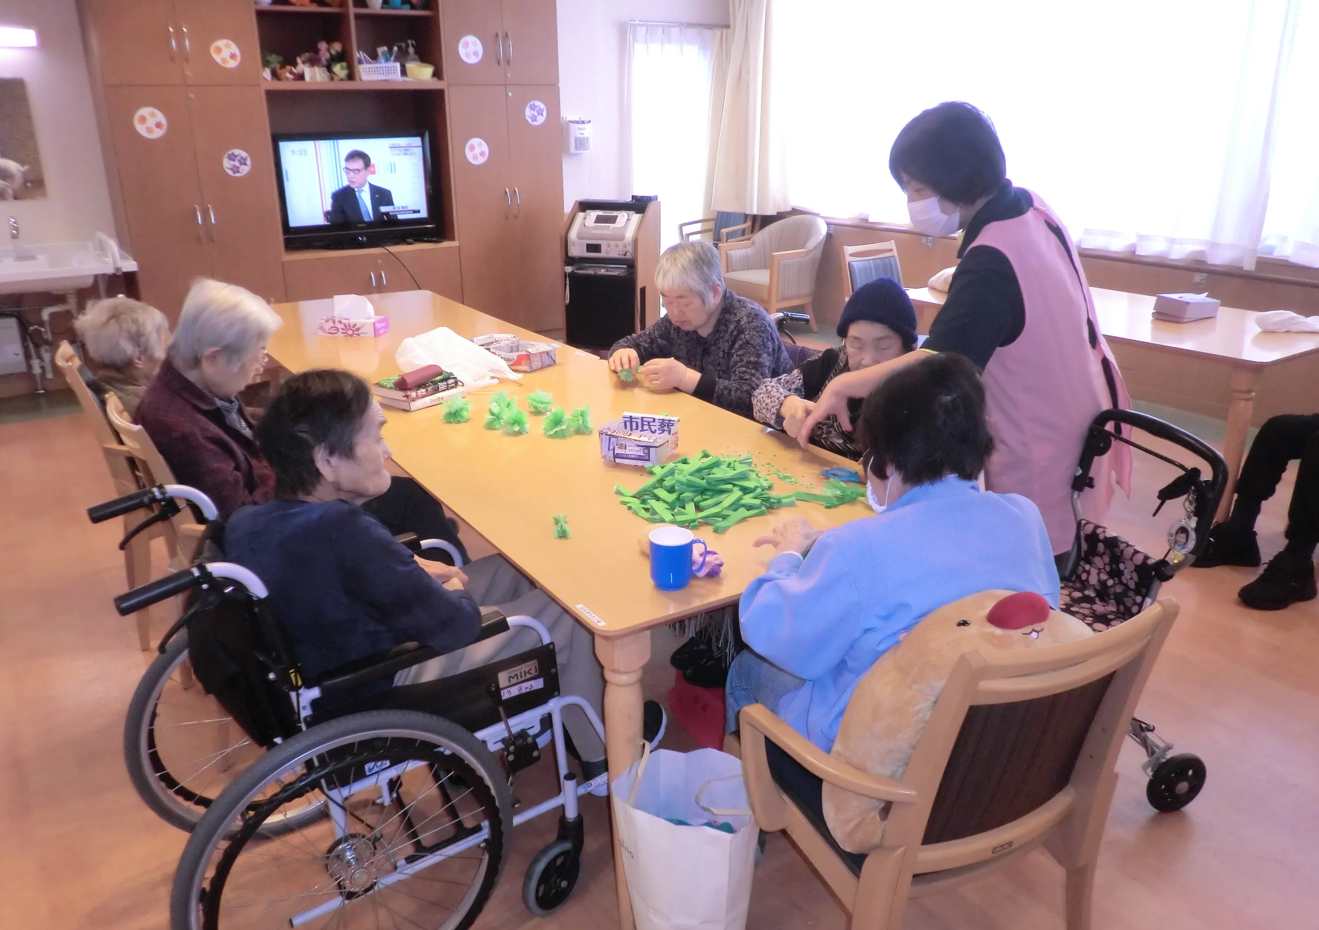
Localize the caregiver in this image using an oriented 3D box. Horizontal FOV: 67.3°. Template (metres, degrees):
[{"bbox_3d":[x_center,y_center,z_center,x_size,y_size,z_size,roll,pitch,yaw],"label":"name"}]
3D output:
[{"bbox_3d":[0.736,-0.075,2.413,0.750,1.530,0.480,7,20,20],"label":"caregiver"}]

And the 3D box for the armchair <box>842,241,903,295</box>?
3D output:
[{"bbox_3d":[1.387,-0.872,5.828,0.470,0.790,0.560,-14,23,-33],"label":"armchair"}]

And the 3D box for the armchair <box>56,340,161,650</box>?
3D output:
[{"bbox_3d":[-1.375,0.035,2.962,0.560,0.830,0.550,-12,22,-30],"label":"armchair"}]

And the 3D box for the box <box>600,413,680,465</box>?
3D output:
[{"bbox_3d":[-0.045,-0.061,2.314,0.165,0.075,0.140,8,21,21],"label":"box"}]

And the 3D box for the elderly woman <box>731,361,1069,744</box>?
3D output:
[{"bbox_3d":[0.386,0.364,1.796,0.500,1.110,0.680,-12,22,-30],"label":"elderly woman"}]

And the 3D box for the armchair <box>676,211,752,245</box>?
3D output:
[{"bbox_3d":[0.509,-1.782,8.457,0.540,0.800,0.560,15,25,38],"label":"armchair"}]

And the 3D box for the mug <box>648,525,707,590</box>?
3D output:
[{"bbox_3d":[0.032,0.160,1.659,0.098,0.088,0.076,0,19,0],"label":"mug"}]

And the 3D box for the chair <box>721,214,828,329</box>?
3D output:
[{"bbox_3d":[0.879,-1.448,7.472,0.650,0.810,0.650,-15,24,-36],"label":"chair"}]

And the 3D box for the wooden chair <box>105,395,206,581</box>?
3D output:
[{"bbox_3d":[-0.948,0.222,2.424,0.560,0.830,0.550,-13,23,-33],"label":"wooden chair"}]

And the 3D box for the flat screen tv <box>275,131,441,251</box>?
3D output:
[{"bbox_3d":[-1.751,-1.599,5.772,0.905,0.640,0.240,-13,23,-33],"label":"flat screen tv"}]

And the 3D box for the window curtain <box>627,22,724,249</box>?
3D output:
[{"bbox_3d":[0.135,-2.072,7.142,0.840,1.980,0.120,-12,22,-30],"label":"window curtain"}]

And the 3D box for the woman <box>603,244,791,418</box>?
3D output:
[{"bbox_3d":[0.097,-0.164,3.104,0.720,1.060,0.520,-14,24,-35],"label":"woman"}]

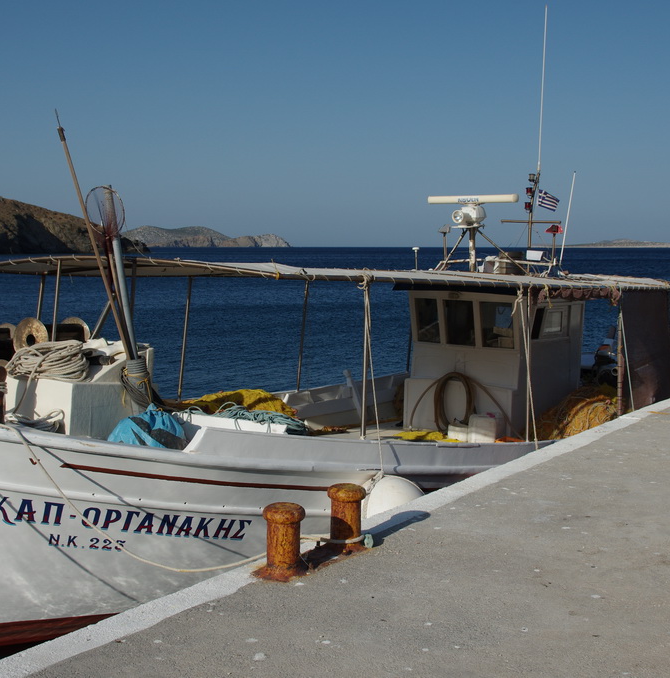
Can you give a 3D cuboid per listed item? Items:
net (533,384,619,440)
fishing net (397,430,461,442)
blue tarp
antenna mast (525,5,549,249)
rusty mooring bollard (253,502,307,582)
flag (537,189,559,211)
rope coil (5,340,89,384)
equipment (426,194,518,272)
[{"bbox_3d":[2.763,0.850,11.819,0.850,0.600,1.250,4,6,36],"label":"net"},{"bbox_3d":[1.009,1.063,11.336,0.750,0.140,0.450,4,6,36],"label":"fishing net"},{"bbox_3d":[-1.201,0.580,6.726,0.480,0.320,0.380,4,6,36],"label":"blue tarp"},{"bbox_3d":[2.536,-2.596,13.124,0.160,3.099,0.150,7,6,36],"label":"antenna mast"},{"bbox_3d":[-0.283,1.050,5.491,0.260,0.355,0.260,0,5,0],"label":"rusty mooring bollard"},{"bbox_3d":[2.663,-1.734,13.099,0.280,0.260,0.080,1,5,8],"label":"flag"},{"bbox_3d":[-1.906,0.149,6.939,0.520,0.240,0.460,4,6,36],"label":"rope coil"},{"bbox_3d":[1.563,-1.200,11.941,1.080,0.880,0.450,3,6,30],"label":"equipment"}]

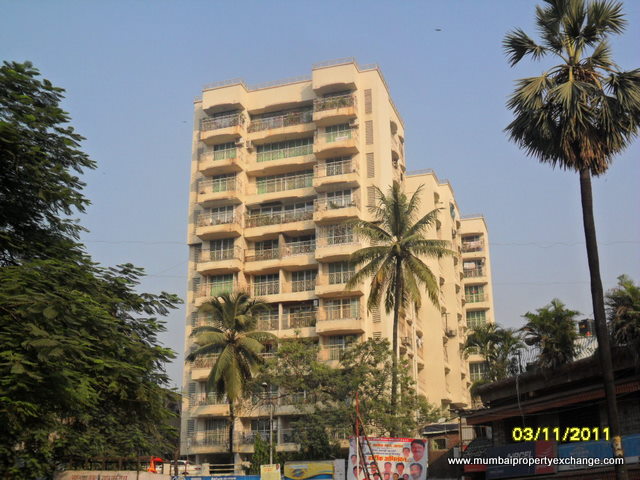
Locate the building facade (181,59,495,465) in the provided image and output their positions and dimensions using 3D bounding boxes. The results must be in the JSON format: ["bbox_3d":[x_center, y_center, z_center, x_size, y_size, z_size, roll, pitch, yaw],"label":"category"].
[{"bbox_3d":[4.267,7.244,80.753,22.800,36.200,36.500,-6,-18,16],"label":"building facade"}]

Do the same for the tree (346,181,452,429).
[{"bbox_3d":[4.691,5.663,46.137,6.227,19.335,5.916,-3,-17,5],"label":"tree"}]

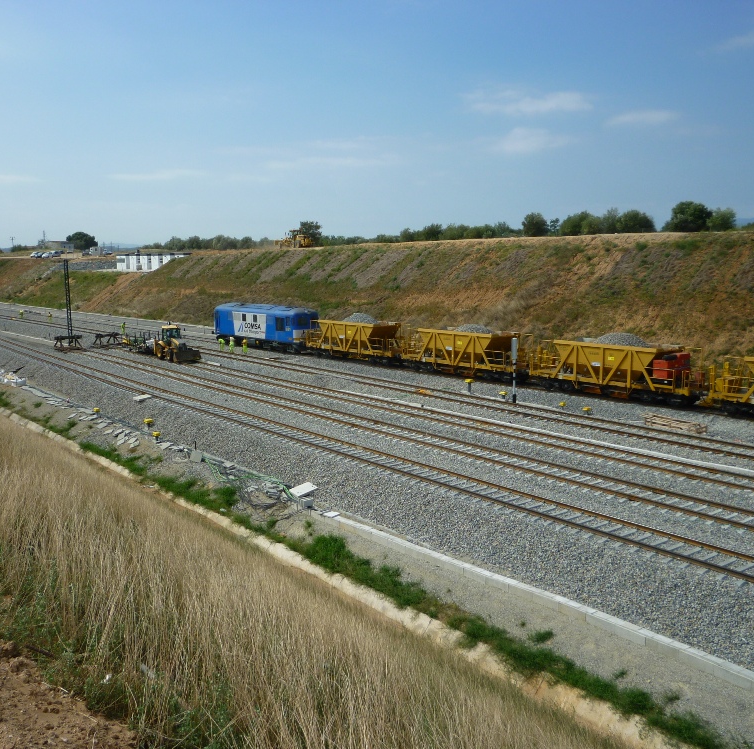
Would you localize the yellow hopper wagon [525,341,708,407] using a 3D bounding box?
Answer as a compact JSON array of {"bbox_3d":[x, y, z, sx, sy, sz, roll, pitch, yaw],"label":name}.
[{"bbox_3d":[15.209,-0.275,53.066,3.050,3.560,12.200,-10,12,-41],"label":"yellow hopper wagon"}]

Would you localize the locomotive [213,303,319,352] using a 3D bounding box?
[{"bbox_3d":[-10.849,-4.544,81.479,2.980,4.200,14.422,-10,12,-41],"label":"locomotive"}]

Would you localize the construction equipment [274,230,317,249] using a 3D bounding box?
[{"bbox_3d":[-15.002,-24.698,153.000,2.600,3.400,9.200,-7,10,-35],"label":"construction equipment"}]

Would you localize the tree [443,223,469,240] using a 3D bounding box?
[{"bbox_3d":[12.162,-22.116,129.565,3.946,2.906,3.748,-1,9,5],"label":"tree"}]

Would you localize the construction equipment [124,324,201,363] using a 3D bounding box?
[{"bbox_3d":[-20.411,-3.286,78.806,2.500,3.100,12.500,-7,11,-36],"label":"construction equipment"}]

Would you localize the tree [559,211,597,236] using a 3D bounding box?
[{"bbox_3d":[31.167,-23.395,130.000,5.550,4.200,5.550,1,9,13],"label":"tree"}]

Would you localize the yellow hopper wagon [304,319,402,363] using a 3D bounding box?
[{"bbox_3d":[-1.726,-2.809,72.137,2.800,3.540,12.600,-8,11,-41],"label":"yellow hopper wagon"}]

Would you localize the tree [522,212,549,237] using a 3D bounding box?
[{"bbox_3d":[25.017,-23.676,132.000,3.860,4.100,3.860,1,9,11],"label":"tree"}]

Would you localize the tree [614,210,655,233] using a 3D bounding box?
[{"bbox_3d":[37.564,-22.174,122.000,5.490,3.500,5.490,2,9,17],"label":"tree"}]

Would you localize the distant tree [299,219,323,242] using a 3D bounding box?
[{"bbox_3d":[-13.574,-28.999,172.000,4.450,5.350,4.450,-1,9,-5],"label":"distant tree"}]

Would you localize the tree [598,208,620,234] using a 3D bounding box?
[{"bbox_3d":[32.182,-21.178,115.758,2.890,3.649,2.745,1,10,15],"label":"tree"}]

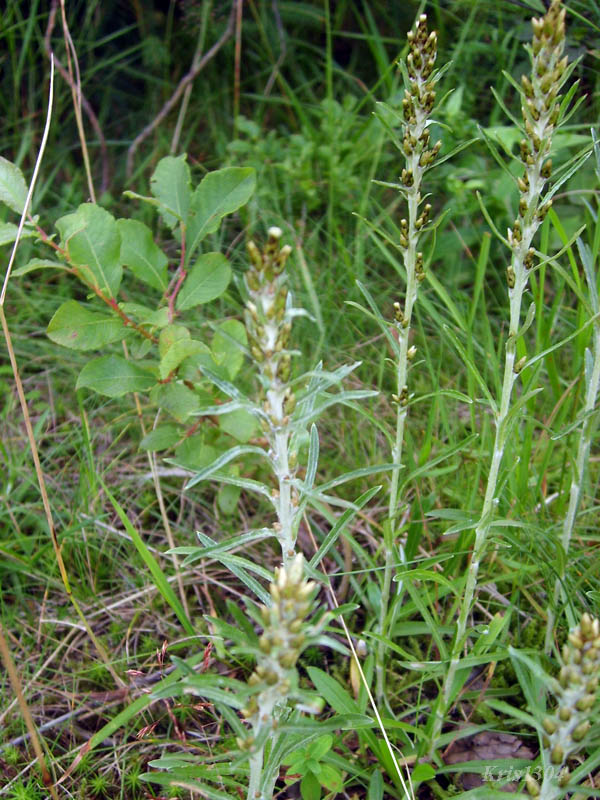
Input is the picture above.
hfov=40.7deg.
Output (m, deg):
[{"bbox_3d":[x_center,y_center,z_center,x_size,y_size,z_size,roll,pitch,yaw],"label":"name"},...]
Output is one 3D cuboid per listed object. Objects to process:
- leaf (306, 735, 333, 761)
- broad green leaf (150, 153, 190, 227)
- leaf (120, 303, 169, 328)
[{"bbox_3d":[0.011,0.185,0.430,0.010,0.003,0.018,32,50,29],"label":"leaf"},{"bbox_3d":[-0.076,-0.124,0.480,0.022,0.042,0.007,-3,0,-8],"label":"broad green leaf"},{"bbox_3d":[-0.091,-0.050,0.480,0.031,0.006,0.016,17,62,-19],"label":"leaf"}]

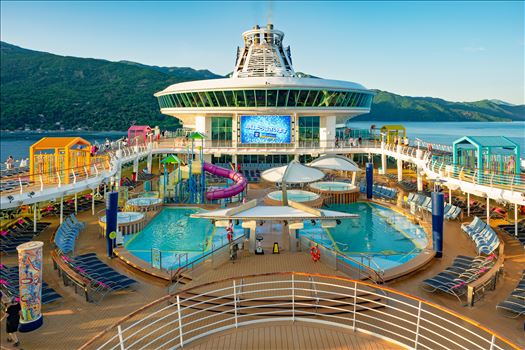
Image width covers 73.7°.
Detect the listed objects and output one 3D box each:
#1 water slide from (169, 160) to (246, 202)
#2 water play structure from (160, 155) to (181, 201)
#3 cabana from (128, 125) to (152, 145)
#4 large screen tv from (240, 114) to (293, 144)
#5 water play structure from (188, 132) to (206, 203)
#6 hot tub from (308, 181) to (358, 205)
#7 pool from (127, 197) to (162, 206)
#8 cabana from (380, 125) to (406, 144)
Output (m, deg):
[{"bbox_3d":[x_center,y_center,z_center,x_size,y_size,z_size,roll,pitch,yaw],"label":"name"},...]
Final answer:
[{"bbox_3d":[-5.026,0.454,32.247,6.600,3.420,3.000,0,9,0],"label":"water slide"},{"bbox_3d":[-8.303,0.192,31.899,1.550,4.040,1.550,0,9,0],"label":"water play structure"},{"bbox_3d":[-17.328,-5.710,49.712,2.500,2.750,2.800,0,9,0],"label":"cabana"},{"bbox_3d":[0.556,-6.264,48.614,6.950,3.900,0.300,0,9,0],"label":"large screen tv"},{"bbox_3d":[-5.649,-0.686,30.882,1.400,6.090,1.400,0,9,0],"label":"water play structure"},{"bbox_3d":[6.610,1.611,32.667,4.100,1.050,4.100,0,9,0],"label":"hot tub"},{"bbox_3d":[-9.451,2.495,28.082,2.700,0.650,2.700,0,9,0],"label":"pool"},{"bbox_3d":[18.678,-5.710,49.712,2.500,2.750,2.800,0,9,0],"label":"cabana"}]

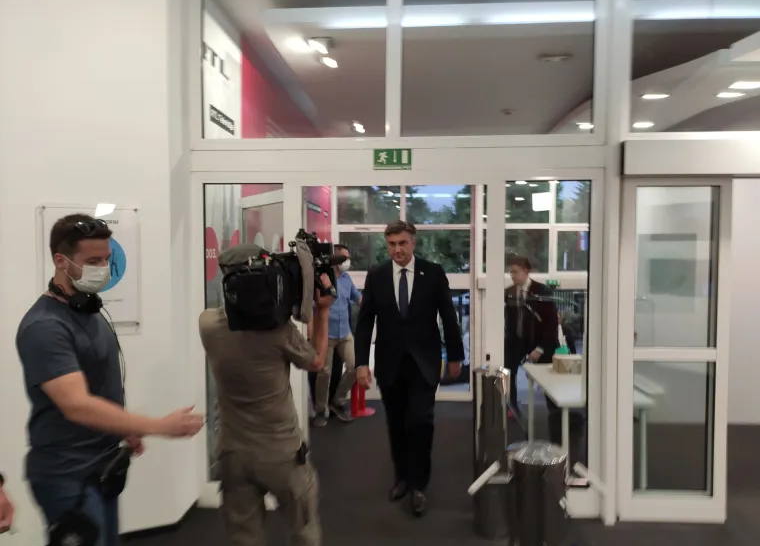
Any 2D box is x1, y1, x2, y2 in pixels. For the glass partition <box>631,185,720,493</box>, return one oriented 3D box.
[{"bbox_3d":[1.796,0.406,3.505,0.534,1.915,0.050,0,2,3],"label":"glass partition"}]

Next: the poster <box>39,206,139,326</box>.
[{"bbox_3d":[-1.616,-0.028,3.206,0.470,0.658,0.020,-1,2,-25],"label":"poster"}]

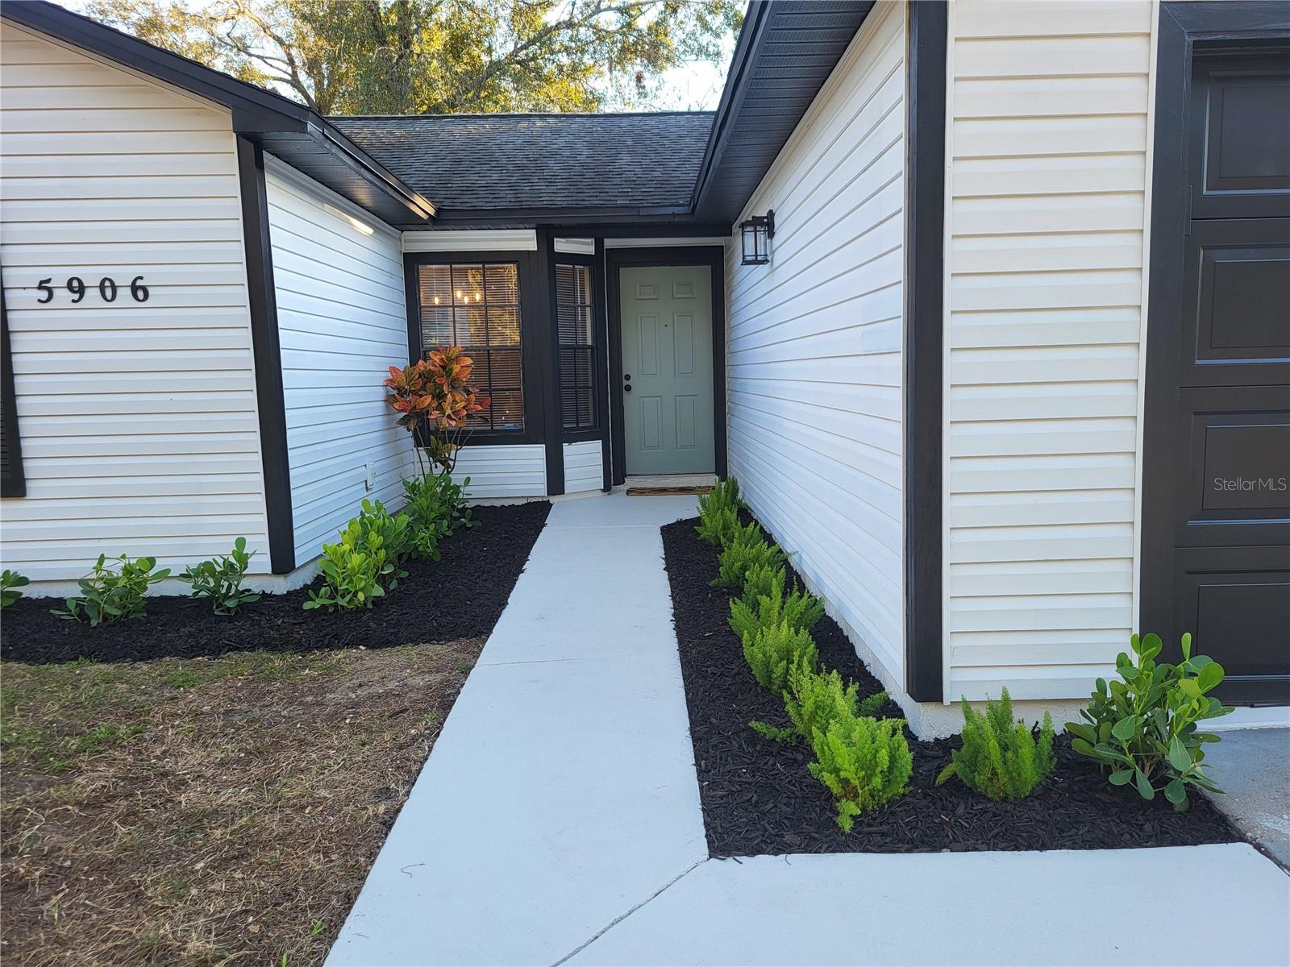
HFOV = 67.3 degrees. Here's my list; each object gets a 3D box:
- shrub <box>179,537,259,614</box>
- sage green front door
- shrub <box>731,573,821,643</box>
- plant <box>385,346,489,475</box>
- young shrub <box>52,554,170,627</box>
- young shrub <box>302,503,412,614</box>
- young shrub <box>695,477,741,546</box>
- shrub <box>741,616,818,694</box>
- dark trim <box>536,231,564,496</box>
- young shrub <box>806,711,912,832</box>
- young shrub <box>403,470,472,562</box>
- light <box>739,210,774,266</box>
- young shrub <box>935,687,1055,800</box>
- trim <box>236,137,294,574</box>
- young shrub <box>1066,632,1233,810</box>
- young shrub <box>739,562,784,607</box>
[{"bbox_3d":[-2.298,0.485,5.252,0.425,0.400,0.380,-1,6,0],"label":"shrub"},{"bbox_3d":[0.230,-1.101,9.518,0.900,2.030,0.050,-2,7,0],"label":"sage green front door"},{"bbox_3d":[0.608,0.567,4.477,0.438,0.306,0.380,-1,6,0],"label":"shrub"},{"bbox_3d":[-1.614,-0.389,7.594,0.818,1.365,0.750,-2,7,0],"label":"plant"},{"bbox_3d":[-2.780,0.538,5.044,0.606,0.340,0.460,-2,7,0],"label":"young shrub"},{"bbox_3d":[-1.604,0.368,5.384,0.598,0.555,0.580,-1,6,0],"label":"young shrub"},{"bbox_3d":[0.516,0.173,6.847,0.328,0.440,0.420,-1,6,0],"label":"young shrub"},{"bbox_3d":[0.542,0.667,3.904,0.309,0.273,0.310,-1,6,0],"label":"shrub"},{"bbox_3d":[-0.828,-1.048,8.546,0.148,2.316,0.090,-2,7,0],"label":"dark trim"},{"bbox_3d":[0.624,0.796,2.803,0.301,0.267,0.310,-2,7,0],"label":"young shrub"},{"bbox_3d":[-1.452,0.187,6.734,0.497,0.537,0.520,-1,6,0],"label":"young shrub"},{"bbox_3d":[0.684,-1.524,6.031,0.225,0.340,0.180,-2,7,0],"label":"light"},{"bbox_3d":[1.030,0.747,2.850,0.351,0.300,0.300,-2,7,0],"label":"young shrub"},{"bbox_3d":[-2.070,-0.672,5.313,0.100,2.356,0.120,-1,6,0],"label":"trim"},{"bbox_3d":[1.525,0.677,2.926,0.508,0.468,0.440,-1,6,0],"label":"young shrub"},{"bbox_3d":[0.605,0.521,5.015,0.270,0.247,0.300,-1,6,0],"label":"young shrub"}]

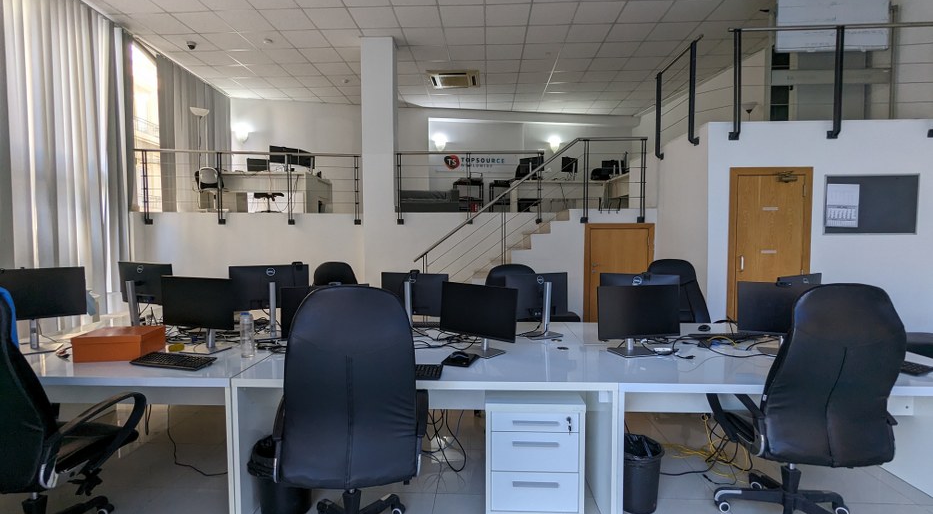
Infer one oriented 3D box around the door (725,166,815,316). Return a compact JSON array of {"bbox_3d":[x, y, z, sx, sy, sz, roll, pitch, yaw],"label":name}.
[{"bbox_3d":[3.079,0.143,4.433,0.814,2.096,0.090,0,3,3],"label":"door"}]

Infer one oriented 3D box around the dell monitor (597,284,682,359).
[{"bbox_3d":[0.984,0.360,2.503,0.512,0.398,0.180,-1,3,-12],"label":"dell monitor"}]

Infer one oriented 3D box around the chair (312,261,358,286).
[{"bbox_3d":[-1.194,0.640,3.997,0.630,1.146,0.670,-1,3,-19],"label":"chair"}]

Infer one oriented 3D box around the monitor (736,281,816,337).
[{"bbox_3d":[1.855,0.335,2.480,0.530,0.380,0.170,1,3,16],"label":"monitor"}]

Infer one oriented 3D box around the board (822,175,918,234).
[{"bbox_3d":[4.054,-0.526,4.325,0.900,0.600,0.030,0,3,3],"label":"board"}]

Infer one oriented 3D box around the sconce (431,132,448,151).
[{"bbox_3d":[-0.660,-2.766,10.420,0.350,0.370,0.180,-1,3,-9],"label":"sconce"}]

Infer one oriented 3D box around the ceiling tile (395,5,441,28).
[{"bbox_3d":[-0.637,-3.267,5.882,0.595,0.025,0.595,0,3,3],"label":"ceiling tile"}]

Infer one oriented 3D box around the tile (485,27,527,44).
[{"bbox_3d":[0.585,-3.300,6.412,0.600,0.030,0.600,0,3,3],"label":"tile"}]

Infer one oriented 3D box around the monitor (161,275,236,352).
[{"bbox_3d":[-1.586,0.337,2.596,0.512,0.438,0.180,1,3,14],"label":"monitor"}]

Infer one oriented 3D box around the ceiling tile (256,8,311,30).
[{"bbox_3d":[-2.441,-3.271,5.951,0.595,0.025,0.595,0,3,3],"label":"ceiling tile"}]

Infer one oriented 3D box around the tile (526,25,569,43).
[{"bbox_3d":[1.184,-3.298,6.383,0.600,0.030,0.600,0,3,3],"label":"tile"}]

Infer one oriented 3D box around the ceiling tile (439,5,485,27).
[{"bbox_3d":[-0.038,-3.265,5.852,0.595,0.025,0.595,0,3,3],"label":"ceiling tile"}]

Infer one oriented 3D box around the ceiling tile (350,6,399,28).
[{"bbox_3d":[-1.237,-3.269,5.911,0.595,0.025,0.595,0,3,3],"label":"ceiling tile"}]

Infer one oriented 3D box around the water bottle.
[{"bbox_3d":[-1.244,0.440,2.459,0.070,0.245,0.070,0,3,2],"label":"water bottle"}]

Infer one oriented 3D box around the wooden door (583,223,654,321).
[{"bbox_3d":[2.052,0.337,5.827,0.921,1.562,0.090,0,3,3],"label":"wooden door"}]

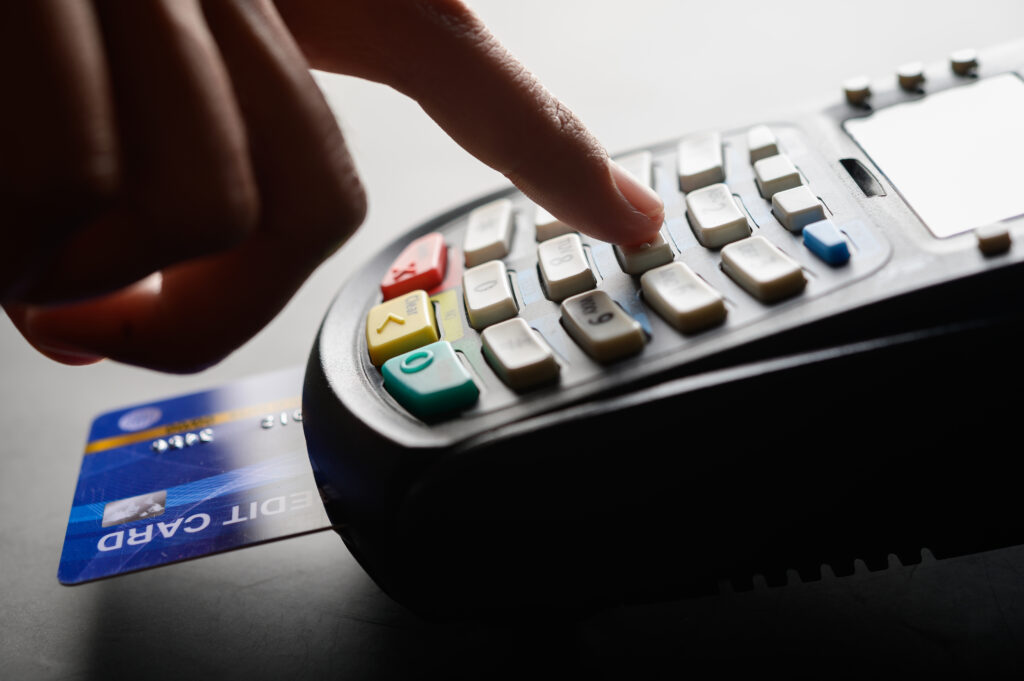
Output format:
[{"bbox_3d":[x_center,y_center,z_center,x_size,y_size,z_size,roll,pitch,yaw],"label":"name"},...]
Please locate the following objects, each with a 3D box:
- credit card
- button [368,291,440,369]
[{"bbox_3d":[-0.030,0.016,0.281,0.086,0.001,0.054,-13,27,0],"label":"credit card"},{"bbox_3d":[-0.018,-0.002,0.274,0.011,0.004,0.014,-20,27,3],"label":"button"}]

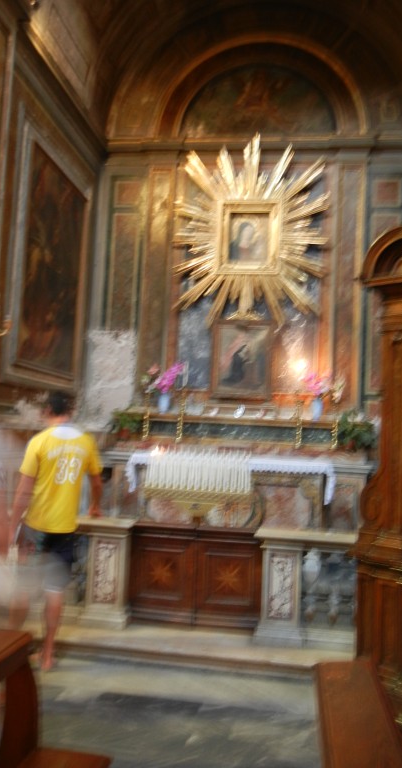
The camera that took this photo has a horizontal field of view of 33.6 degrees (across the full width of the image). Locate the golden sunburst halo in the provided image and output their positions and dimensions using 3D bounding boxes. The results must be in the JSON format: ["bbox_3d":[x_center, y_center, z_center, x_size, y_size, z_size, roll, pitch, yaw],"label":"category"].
[{"bbox_3d":[0.539,-1.762,7.535,1.750,2.180,0.220,3,-4,9],"label":"golden sunburst halo"}]

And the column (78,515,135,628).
[{"bbox_3d":[-0.697,1.407,5.041,0.365,0.750,0.370,3,-4,9],"label":"column"}]

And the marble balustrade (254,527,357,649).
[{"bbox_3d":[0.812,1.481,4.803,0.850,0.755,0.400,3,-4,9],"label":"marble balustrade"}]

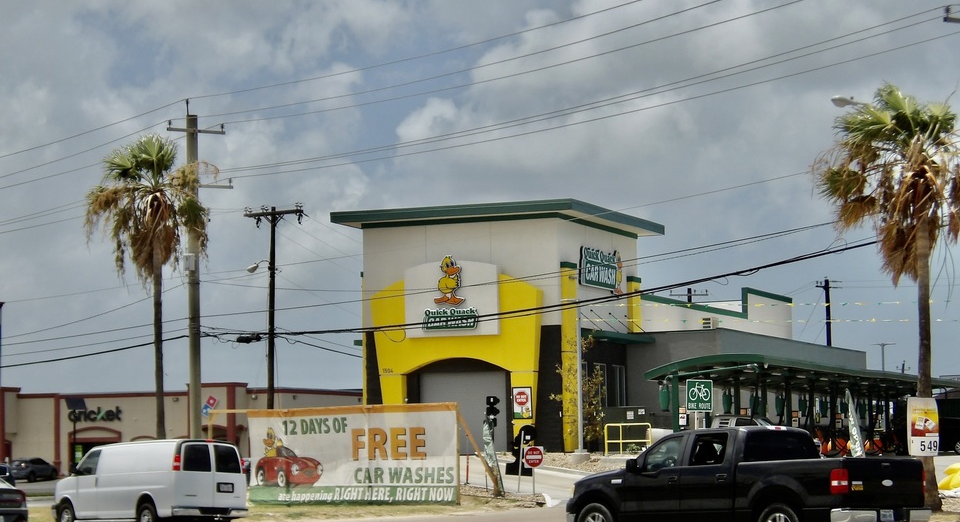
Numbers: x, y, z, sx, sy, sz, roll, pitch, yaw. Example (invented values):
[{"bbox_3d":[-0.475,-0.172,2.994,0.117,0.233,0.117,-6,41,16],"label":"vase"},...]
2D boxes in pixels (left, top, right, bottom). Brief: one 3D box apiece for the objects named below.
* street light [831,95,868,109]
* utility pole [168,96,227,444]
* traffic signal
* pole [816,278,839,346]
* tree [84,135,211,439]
[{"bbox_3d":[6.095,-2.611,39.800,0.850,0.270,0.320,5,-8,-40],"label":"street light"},{"bbox_3d":[-7.193,1.251,61.000,1.750,10.600,0.400,4,-7,-32],"label":"utility pole"},{"bbox_3d":[0.389,4.653,75.000,0.360,0.930,0.380,-5,-8,40],"label":"traffic signal"},{"bbox_3d":[20.717,6.401,141.444,0.800,10.800,1.300,-5,-7,30],"label":"pole"},{"bbox_3d":[-8.337,1.655,60.500,3.100,9.600,3.100,1,-6,-8],"label":"tree"}]

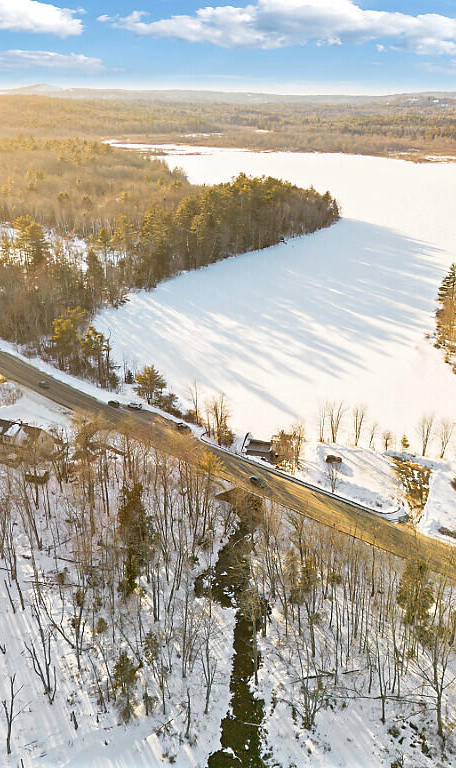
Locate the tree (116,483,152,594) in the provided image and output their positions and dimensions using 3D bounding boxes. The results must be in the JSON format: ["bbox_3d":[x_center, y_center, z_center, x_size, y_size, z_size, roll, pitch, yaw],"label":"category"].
[{"bbox_3d":[-16.687,28.212,126.713,6.500,24.325,6.500,0,22,0],"label":"tree"}]

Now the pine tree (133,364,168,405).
[{"bbox_3d":[-22.638,0.210,204.751,9.500,12.455,9.500,0,22,0],"label":"pine tree"}]

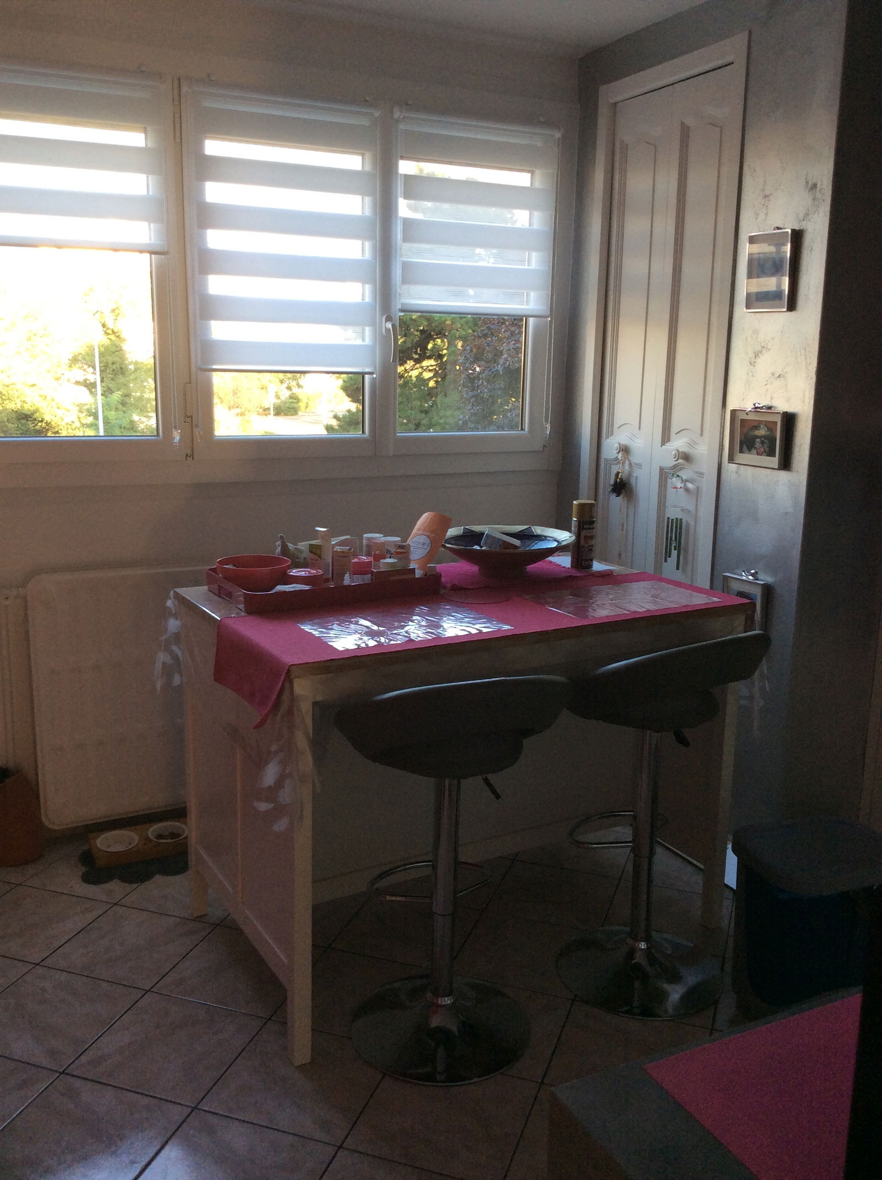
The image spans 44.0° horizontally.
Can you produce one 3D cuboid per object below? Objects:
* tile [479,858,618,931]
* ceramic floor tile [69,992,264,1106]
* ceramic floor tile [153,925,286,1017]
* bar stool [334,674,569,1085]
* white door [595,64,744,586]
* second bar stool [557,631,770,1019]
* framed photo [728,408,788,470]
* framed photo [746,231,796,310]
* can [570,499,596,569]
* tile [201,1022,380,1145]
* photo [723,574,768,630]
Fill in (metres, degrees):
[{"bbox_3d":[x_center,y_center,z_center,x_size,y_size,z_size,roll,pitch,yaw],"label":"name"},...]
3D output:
[{"bbox_3d":[0.334,0.893,3.175,0.328,0.010,0.328,5,13,18],"label":"tile"},{"bbox_3d":[-0.612,1.034,2.466,0.328,0.010,0.328,5,13,18],"label":"ceramic floor tile"},{"bbox_3d":[-0.505,0.968,2.772,0.328,0.010,0.328,5,13,18],"label":"ceramic floor tile"},{"bbox_3d":[0.010,0.584,2.456,0.540,0.894,0.445,-4,13,-20],"label":"bar stool"},{"bbox_3d":[0.686,-0.371,3.456,0.040,2.290,0.613,-5,14,-24],"label":"white door"},{"bbox_3d":[0.517,0.527,2.698,0.540,0.917,0.445,-6,14,-29],"label":"second bar stool"},{"bbox_3d":[0.862,-0.414,2.974,0.022,0.149,0.202,-5,14,-24],"label":"framed photo"},{"bbox_3d":[0.871,-0.839,2.876,0.022,0.196,0.161,-5,14,-24],"label":"framed photo"},{"bbox_3d":[0.426,-0.165,3.247,0.066,0.204,0.066,1,13,0],"label":"can"},{"bbox_3d":[-0.300,1.063,2.363,0.328,0.010,0.328,5,13,18],"label":"tile"},{"bbox_3d":[0.853,0.062,3.082,0.022,0.195,0.164,-5,14,-24],"label":"photo"}]

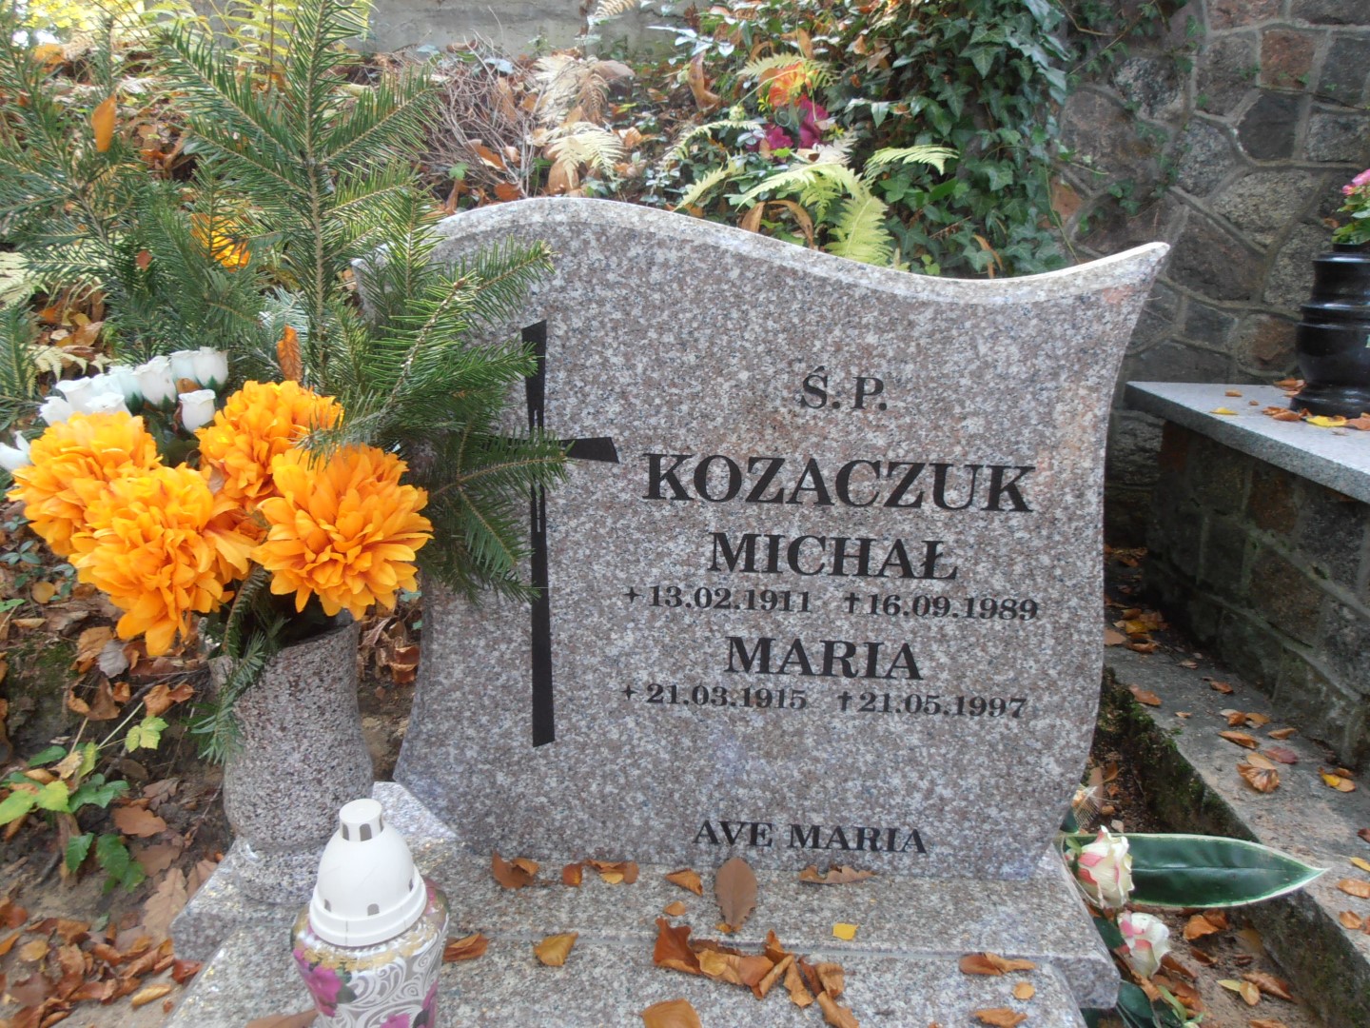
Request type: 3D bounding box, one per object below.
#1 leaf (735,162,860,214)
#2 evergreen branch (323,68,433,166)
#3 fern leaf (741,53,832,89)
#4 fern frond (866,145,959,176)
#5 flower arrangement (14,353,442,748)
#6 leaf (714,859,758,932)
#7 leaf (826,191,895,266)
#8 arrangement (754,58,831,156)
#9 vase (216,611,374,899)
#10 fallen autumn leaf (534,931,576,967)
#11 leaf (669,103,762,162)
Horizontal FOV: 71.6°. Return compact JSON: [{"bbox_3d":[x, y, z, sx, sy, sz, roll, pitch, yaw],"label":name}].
[{"bbox_3d":[0.178,-0.513,1.500,0.185,0.075,0.100,2,18,2],"label":"leaf"},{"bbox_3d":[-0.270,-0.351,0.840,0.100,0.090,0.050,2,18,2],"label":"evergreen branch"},{"bbox_3d":[0.188,-0.827,1.780,0.165,0.060,0.090,2,18,2],"label":"fern leaf"},{"bbox_3d":[0.377,-0.588,1.580,0.145,0.050,0.080,2,18,2],"label":"fern frond"},{"bbox_3d":[-0.371,0.028,0.812,0.360,0.310,0.250,2,18,2],"label":"flower arrangement"},{"bbox_3d":[0.049,0.365,0.913,0.040,0.016,0.085,2,30,2],"label":"leaf"},{"bbox_3d":[0.269,-0.435,1.460,0.100,0.120,0.070,2,18,2],"label":"leaf"},{"bbox_3d":[0.199,-0.753,1.760,0.135,0.165,0.120,2,18,2],"label":"arrangement"},{"bbox_3d":[-0.366,0.221,0.915,0.147,0.265,0.147,2,18,2],"label":"vase"},{"bbox_3d":[-0.118,0.395,0.860,0.040,0.014,0.042,2,18,2],"label":"fallen autumn leaf"},{"bbox_3d":[0.053,-0.665,1.660,0.155,0.090,0.100,2,18,2],"label":"leaf"}]

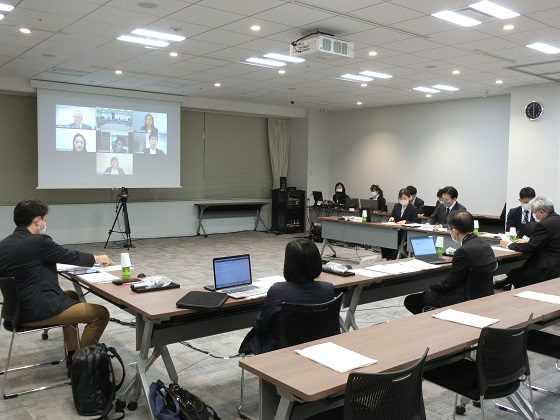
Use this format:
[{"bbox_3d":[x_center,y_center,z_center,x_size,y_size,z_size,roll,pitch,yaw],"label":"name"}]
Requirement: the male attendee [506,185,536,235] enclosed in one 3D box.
[{"bbox_3d":[3.340,0.366,7.512,0.500,1.330,0.750,5,6,42],"label":"male attendee"}]

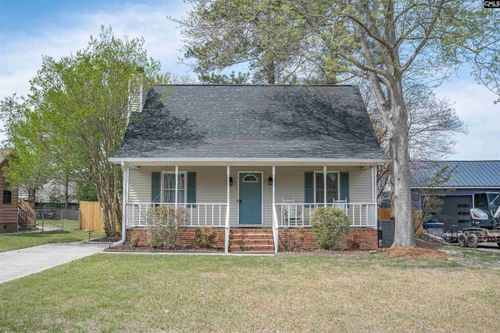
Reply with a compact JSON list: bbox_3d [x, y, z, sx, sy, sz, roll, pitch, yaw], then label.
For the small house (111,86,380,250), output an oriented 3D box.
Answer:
[{"bbox_3d":[0.030,-0.330,22.000,10.200,7.100,10.100,0,-3,0],"label":"small house"}]

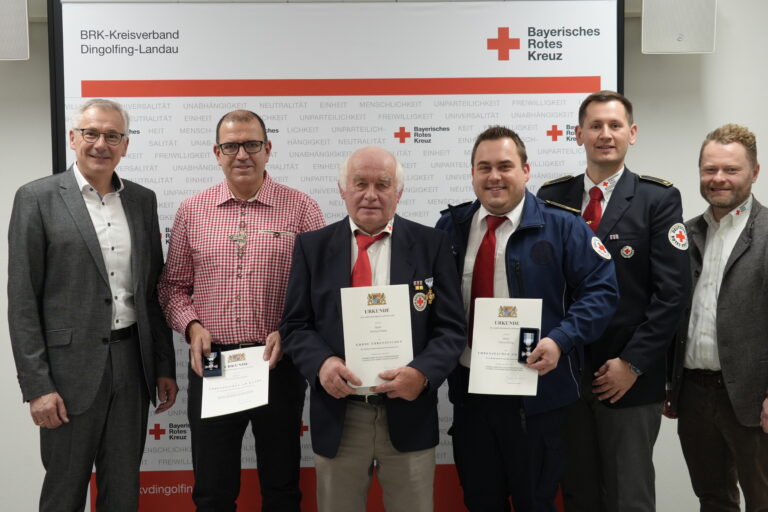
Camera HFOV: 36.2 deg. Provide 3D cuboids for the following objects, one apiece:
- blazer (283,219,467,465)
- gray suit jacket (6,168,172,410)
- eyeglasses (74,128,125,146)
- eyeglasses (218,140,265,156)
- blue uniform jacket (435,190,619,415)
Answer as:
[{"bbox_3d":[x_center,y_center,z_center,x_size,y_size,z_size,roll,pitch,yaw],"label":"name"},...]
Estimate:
[{"bbox_3d":[-0.030,0.252,3.770,0.580,0.765,0.360,0,3,2],"label":"blazer"},{"bbox_3d":[-0.950,0.105,3.820,0.550,0.780,0.330,-3,4,-35],"label":"gray suit jacket"},{"bbox_3d":[-0.910,-0.384,3.784,0.141,0.045,0.142,6,4,-19],"label":"eyeglasses"},{"bbox_3d":[-0.454,-0.342,3.747,0.143,0.044,0.142,-5,6,-6],"label":"eyeglasses"},{"bbox_3d":[0.450,0.142,3.850,0.590,0.720,0.380,1,4,29],"label":"blue uniform jacket"}]

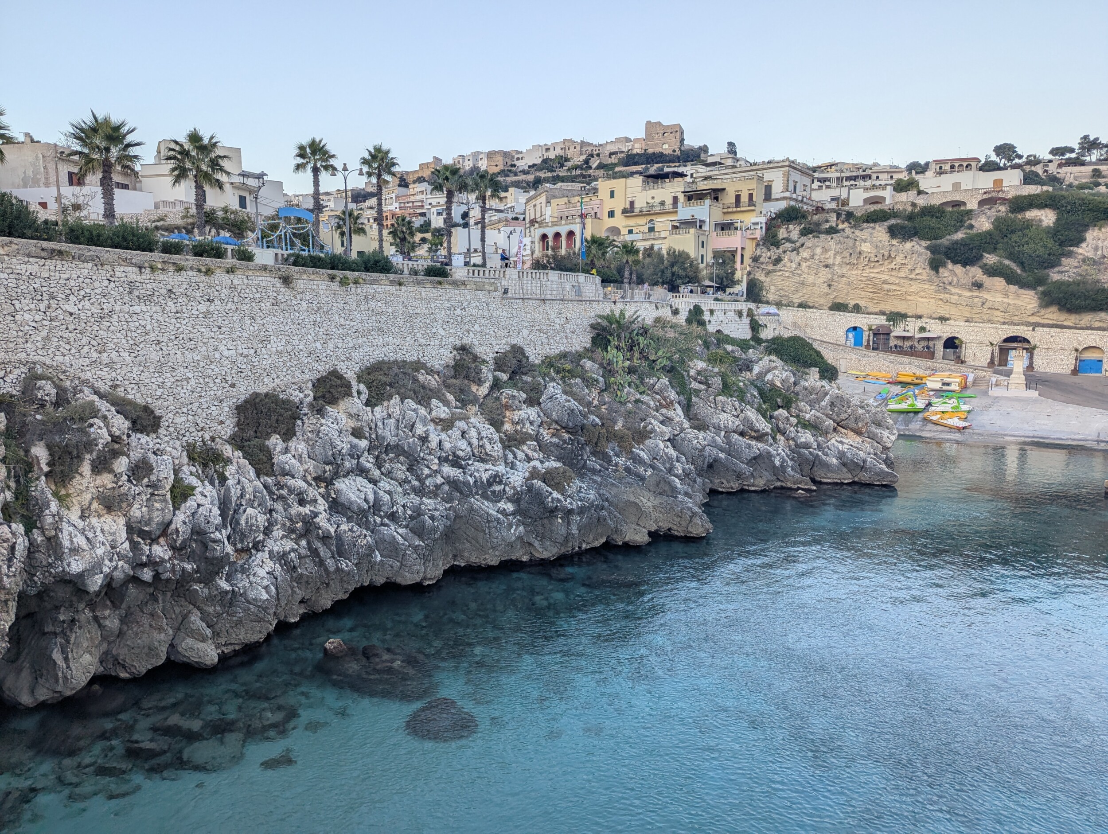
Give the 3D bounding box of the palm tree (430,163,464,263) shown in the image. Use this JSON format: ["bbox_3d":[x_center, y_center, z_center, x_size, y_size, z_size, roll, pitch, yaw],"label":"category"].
[{"bbox_3d":[-9.173,-17.101,66.007,2.900,9.030,2.900,0,9,0],"label":"palm tree"}]

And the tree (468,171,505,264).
[{"bbox_3d":[-5.798,-16.585,66.640,3.100,9.300,3.100,0,8,0],"label":"tree"}]

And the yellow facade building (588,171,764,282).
[{"bbox_3d":[19.781,-29.372,126.015,27.000,18.690,12.000,6,11,36],"label":"yellow facade building"}]

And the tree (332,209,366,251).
[{"bbox_3d":[-18.609,-15.734,70.434,3.000,6.300,3.000,0,8,0],"label":"tree"}]

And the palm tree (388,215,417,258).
[{"bbox_3d":[-14.593,-16.179,74.441,2.700,6.400,2.700,0,8,0],"label":"palm tree"}]

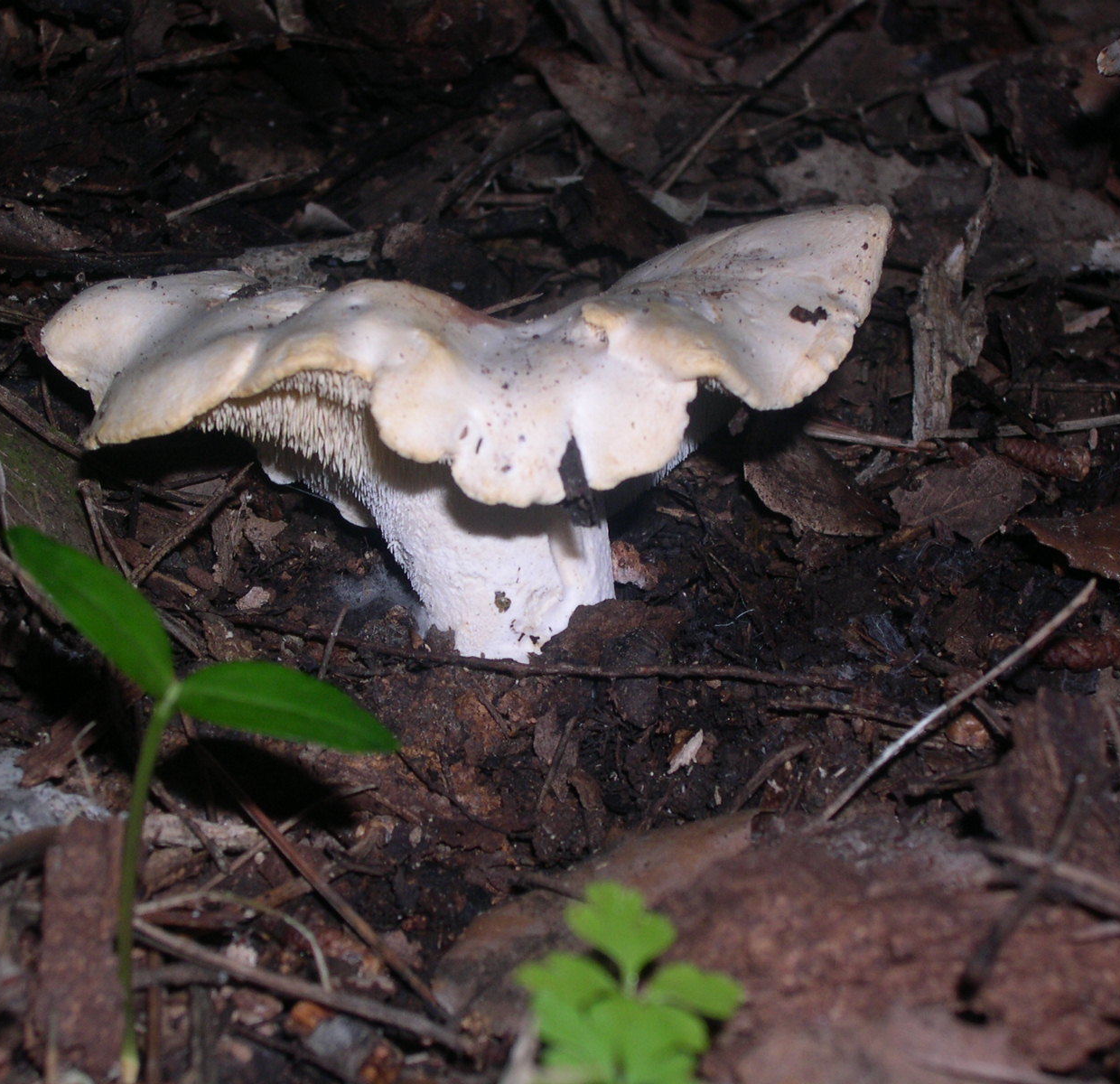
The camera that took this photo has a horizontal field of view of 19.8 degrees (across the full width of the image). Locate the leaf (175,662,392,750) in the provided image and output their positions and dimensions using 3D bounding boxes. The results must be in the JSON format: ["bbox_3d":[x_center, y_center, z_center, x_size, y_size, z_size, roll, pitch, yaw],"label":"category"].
[{"bbox_3d":[-0.030,0.018,0.348,0.024,0.003,0.009,14,53,14],"label":"leaf"}]

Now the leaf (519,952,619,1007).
[{"bbox_3d":[0.001,0.043,0.317,0.010,0.002,0.006,8,34,12],"label":"leaf"}]

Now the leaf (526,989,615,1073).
[{"bbox_3d":[0.001,0.047,0.307,0.009,0.003,0.008,29,49,30],"label":"leaf"}]

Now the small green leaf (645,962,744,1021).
[{"bbox_3d":[0.013,0.045,0.318,0.010,0.002,0.007,3,33,4],"label":"small green leaf"}]

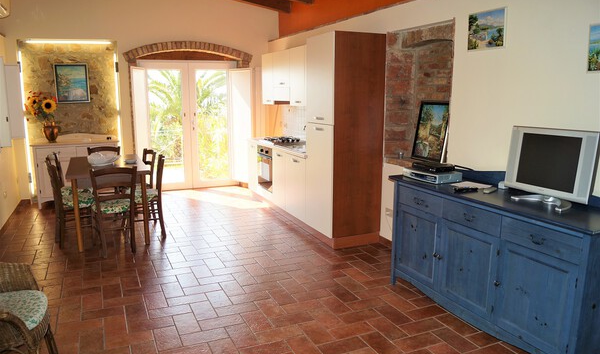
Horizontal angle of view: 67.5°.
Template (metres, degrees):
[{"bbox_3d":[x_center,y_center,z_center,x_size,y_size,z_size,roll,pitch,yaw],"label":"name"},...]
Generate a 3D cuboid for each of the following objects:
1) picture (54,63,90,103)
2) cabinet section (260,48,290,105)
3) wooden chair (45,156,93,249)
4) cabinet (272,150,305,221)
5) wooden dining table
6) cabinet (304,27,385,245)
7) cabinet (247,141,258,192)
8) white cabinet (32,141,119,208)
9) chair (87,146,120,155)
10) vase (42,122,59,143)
[{"bbox_3d":[-3.226,-1.327,6.366,0.423,0.541,0.031,-5,11,-24],"label":"picture"},{"bbox_3d":[-0.193,-1.371,6.304,0.330,0.714,1.050,-5,11,-24],"label":"cabinet section"},{"bbox_3d":[-2.342,0.246,4.621,0.449,0.867,0.428,-6,12,-29],"label":"wooden chair"},{"bbox_3d":[0.120,0.055,5.699,0.590,0.735,1.060,-4,11,-24],"label":"cabinet"},{"bbox_3d":[-2.182,0.236,5.179,0.790,0.775,1.480,-4,11,-24],"label":"wooden dining table"},{"bbox_3d":[0.455,-0.375,4.649,0.571,2.075,0.612,-5,11,-24],"label":"cabinet"},{"bbox_3d":[-0.435,-0.123,6.689,0.571,0.847,0.398,-5,11,-24],"label":"cabinet"},{"bbox_3d":[-3.115,-0.089,6.343,1.081,0.918,0.469,-5,11,-24],"label":"white cabinet"},{"bbox_3d":[-2.460,0.087,5.721,0.420,0.875,0.450,-4,11,-24],"label":"chair"},{"bbox_3d":[-3.522,-0.625,6.343,0.195,0.270,0.190,-4,11,-24],"label":"vase"}]

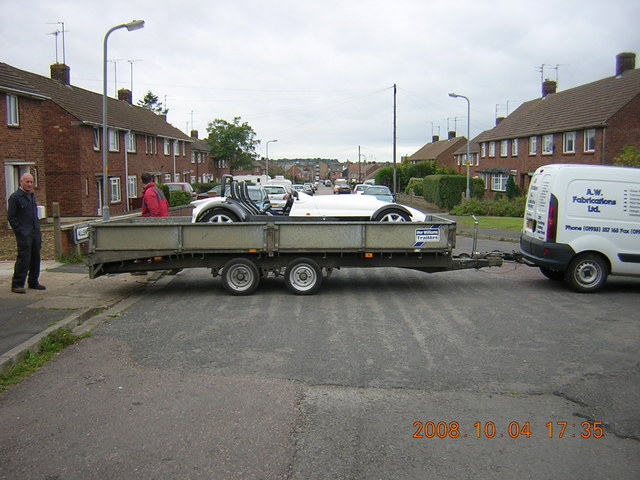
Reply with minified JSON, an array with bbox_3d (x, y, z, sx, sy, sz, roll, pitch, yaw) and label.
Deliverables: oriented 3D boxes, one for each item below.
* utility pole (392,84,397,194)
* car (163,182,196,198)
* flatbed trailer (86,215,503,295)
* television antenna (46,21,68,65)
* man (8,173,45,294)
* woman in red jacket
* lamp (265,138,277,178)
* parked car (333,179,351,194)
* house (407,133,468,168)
[{"bbox_3d":[5.598,-7.359,49.486,0.260,8.240,0.260,0,6,0],"label":"utility pole"},{"bbox_3d":[-9.350,-2.773,40.948,3.650,1.480,1.660,0,6,0],"label":"car"},{"bbox_3d":[-0.210,0.138,10.180,6.000,1.050,2.020,0,6,0],"label":"flatbed trailer"},{"bbox_3d":[-15.360,-11.538,38.948,1.300,2.480,0.600,0,6,0],"label":"television antenna"},{"bbox_3d":[-4.148,-0.103,9.398,0.330,1.670,0.450,3,7,28],"label":"man"},{"bbox_3d":[-2.993,-0.394,12.032,0.330,1.630,0.460,5,8,35],"label":"woman in red jacket"},{"bbox_3d":[-4.242,-6.181,57.671,0.950,5.000,0.280,0,6,0],"label":"lamp"},{"bbox_3d":[2.176,-5.233,65.830,1.720,1.460,4.100,0,6,0],"label":"parked car"},{"bbox_3d":[21.345,-13.346,113.217,8.400,9.200,29.000,0,6,0],"label":"house"}]

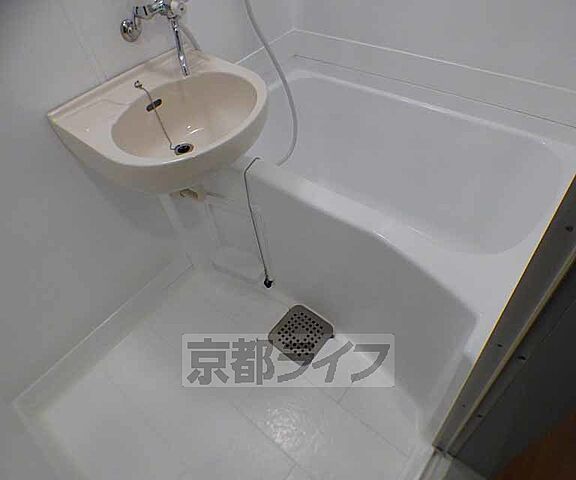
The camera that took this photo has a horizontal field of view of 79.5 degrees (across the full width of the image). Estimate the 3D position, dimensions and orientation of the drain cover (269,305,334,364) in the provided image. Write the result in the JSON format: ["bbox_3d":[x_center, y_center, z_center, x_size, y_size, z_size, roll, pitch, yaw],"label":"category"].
[{"bbox_3d":[0.045,0.316,1.167,0.163,0.013,0.160,30,60,31],"label":"drain cover"}]

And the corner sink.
[{"bbox_3d":[-0.263,-0.292,0.903,0.485,0.190,0.455,30,60,30],"label":"corner sink"}]

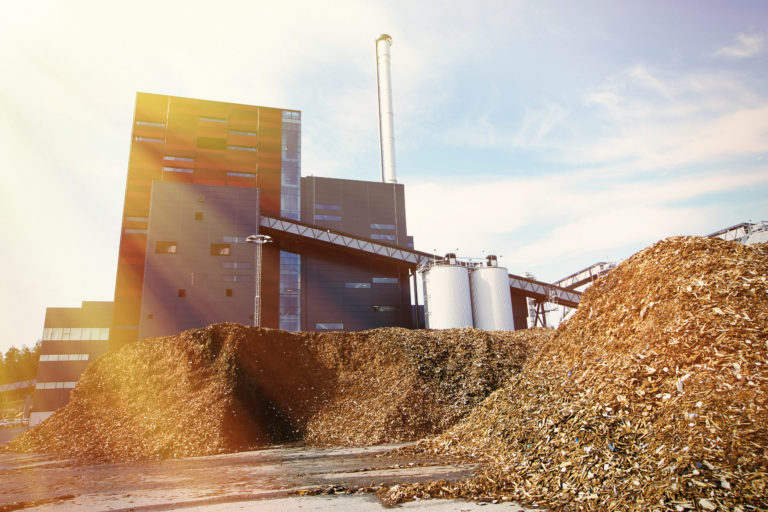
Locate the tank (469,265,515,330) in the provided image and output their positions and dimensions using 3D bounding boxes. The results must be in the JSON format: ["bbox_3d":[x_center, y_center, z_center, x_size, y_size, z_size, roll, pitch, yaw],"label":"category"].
[{"bbox_3d":[15.311,11.132,69.930,5.450,18.471,5.450,2,-17,-16],"label":"tank"}]

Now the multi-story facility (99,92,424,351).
[{"bbox_3d":[-19.042,1.491,88.308,44.432,49.947,30.000,2,-17,-16],"label":"multi-story facility"}]

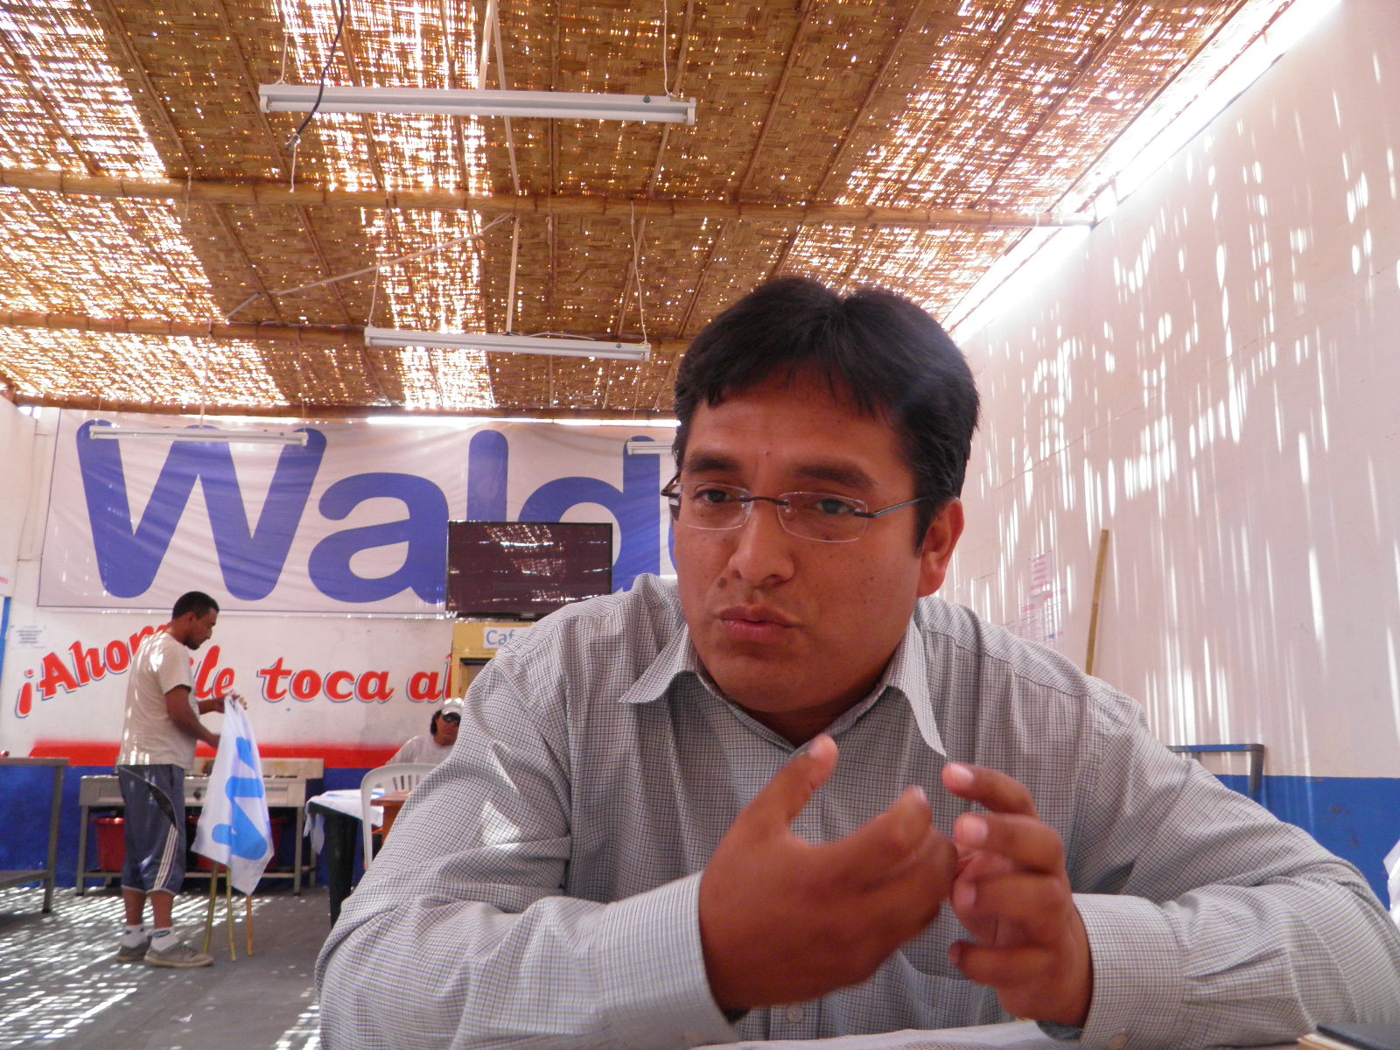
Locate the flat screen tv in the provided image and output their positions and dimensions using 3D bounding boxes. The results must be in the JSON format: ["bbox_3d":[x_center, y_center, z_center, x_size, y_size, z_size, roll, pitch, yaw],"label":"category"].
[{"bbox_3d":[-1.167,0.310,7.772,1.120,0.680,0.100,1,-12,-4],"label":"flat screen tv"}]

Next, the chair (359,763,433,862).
[{"bbox_3d":[-1.097,1.362,4.375,0.470,0.860,0.520,0,-12,3],"label":"chair"}]

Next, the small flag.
[{"bbox_3d":[-2.144,1.244,5.204,0.350,0.870,0.180,5,-13,-21],"label":"small flag"}]

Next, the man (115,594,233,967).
[{"bbox_3d":[-2.398,1.124,5.189,0.520,1.650,0.460,7,-14,-26],"label":"man"}]

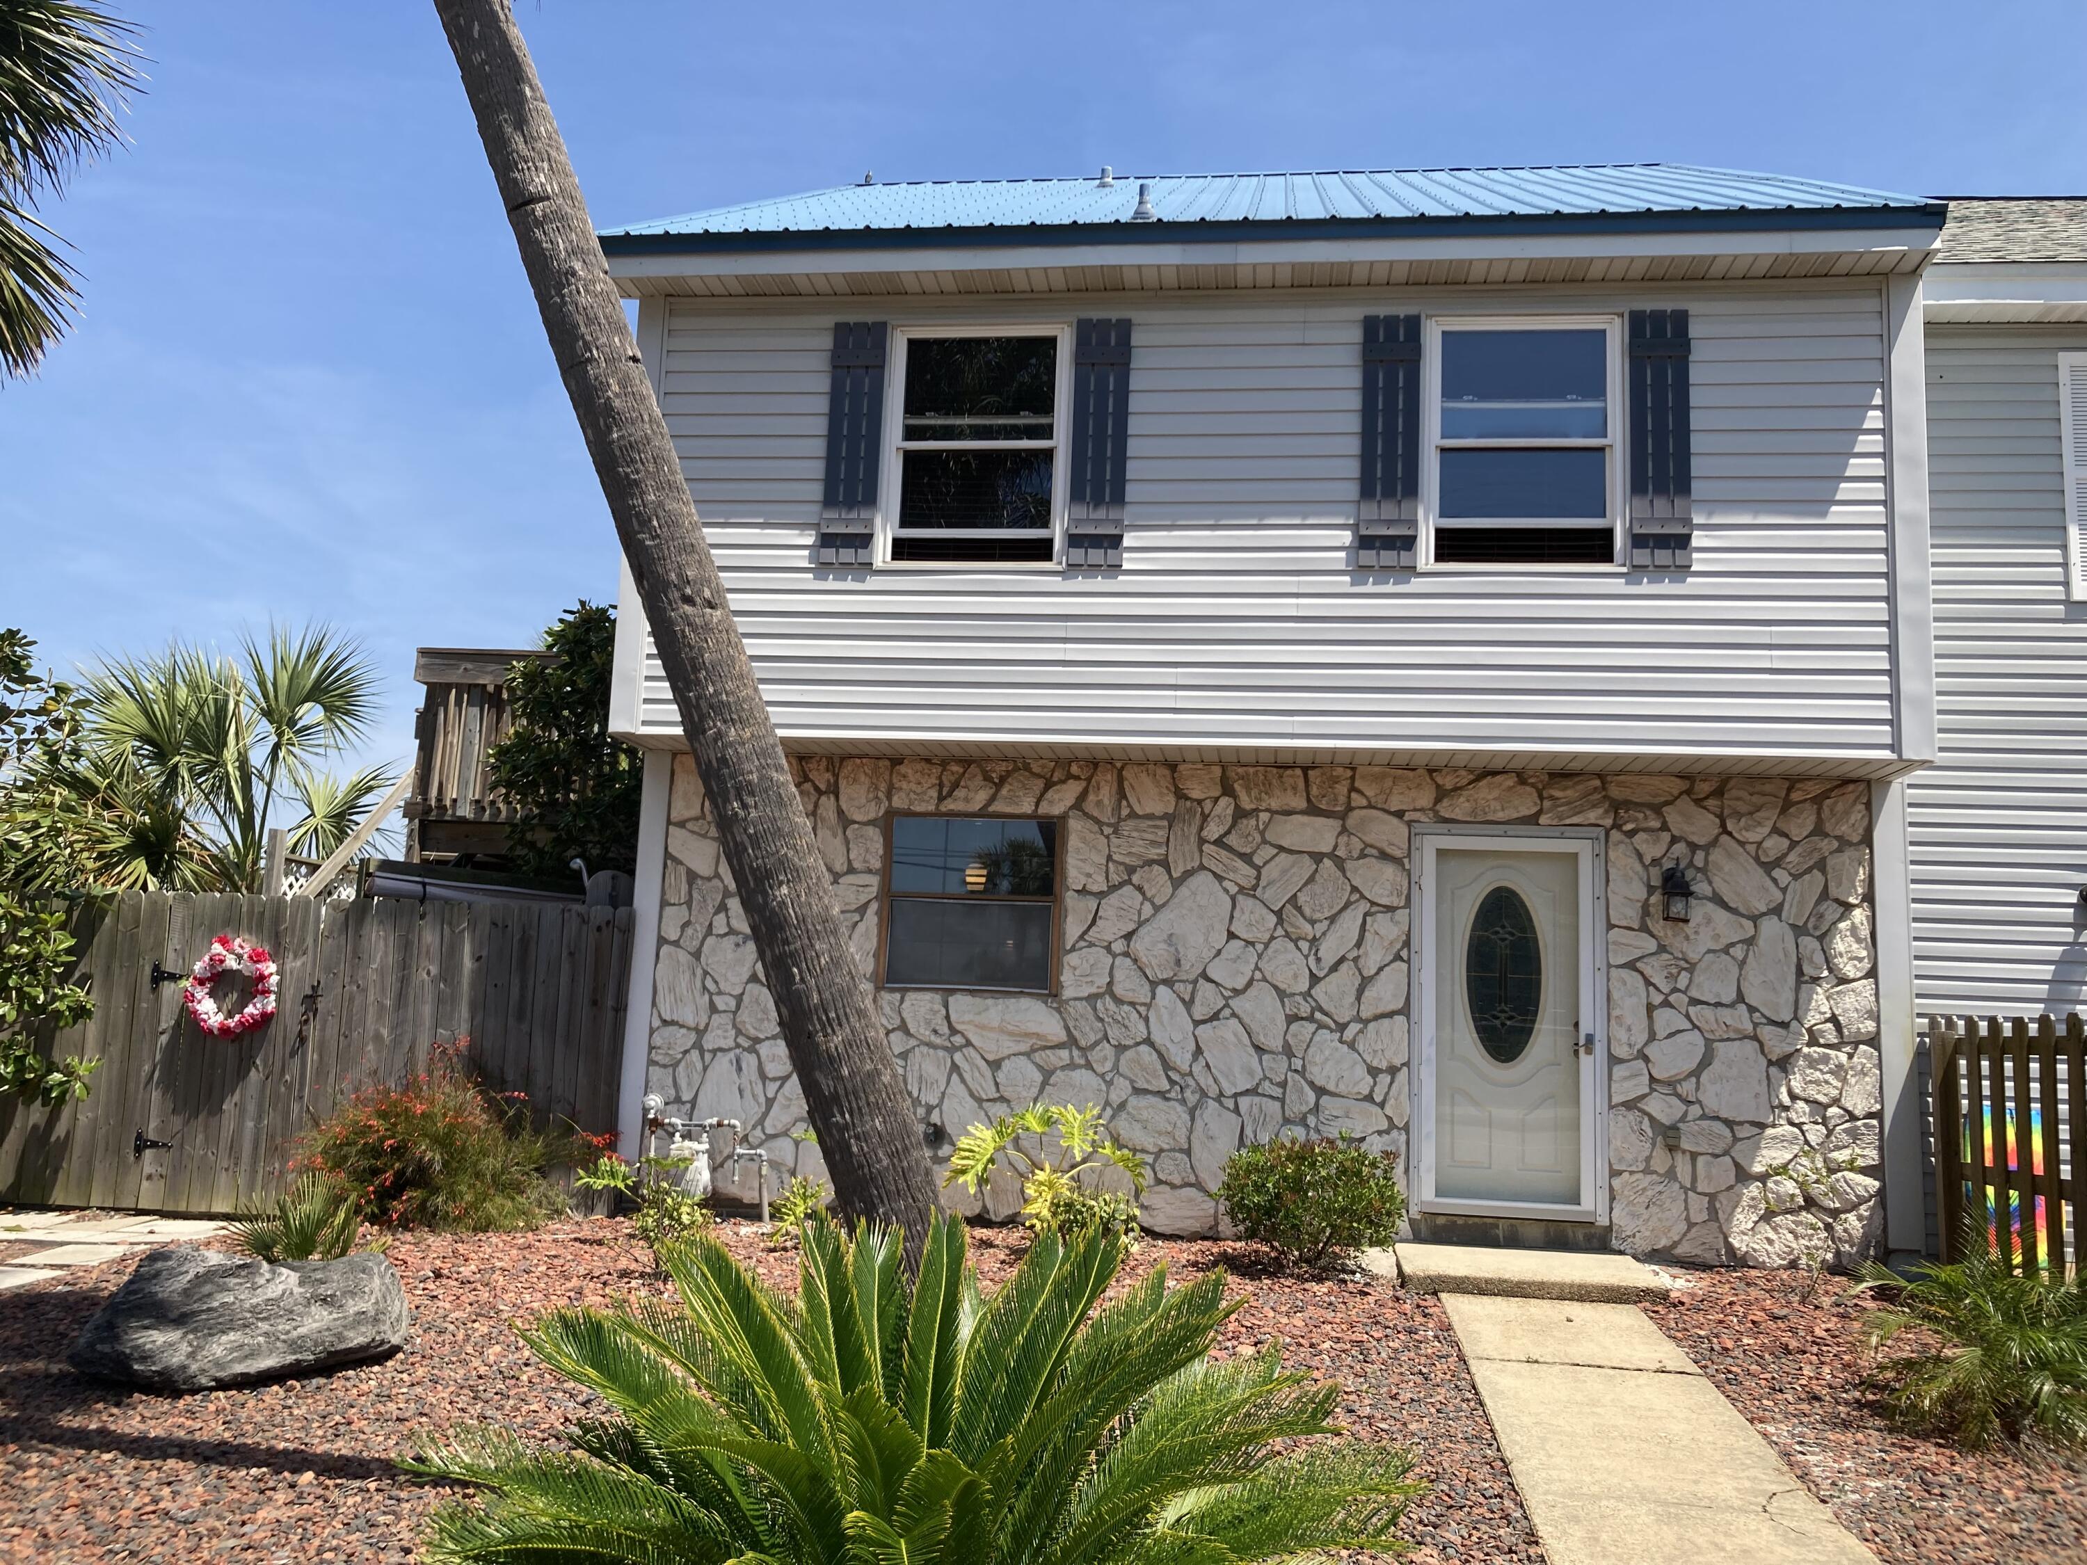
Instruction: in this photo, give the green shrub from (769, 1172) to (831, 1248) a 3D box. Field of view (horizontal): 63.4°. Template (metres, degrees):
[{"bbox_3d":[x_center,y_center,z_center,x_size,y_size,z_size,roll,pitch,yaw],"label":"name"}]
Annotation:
[{"bbox_3d":[-1.292,2.213,8.966,0.350,0.410,0.350,1,-8,8],"label":"green shrub"}]

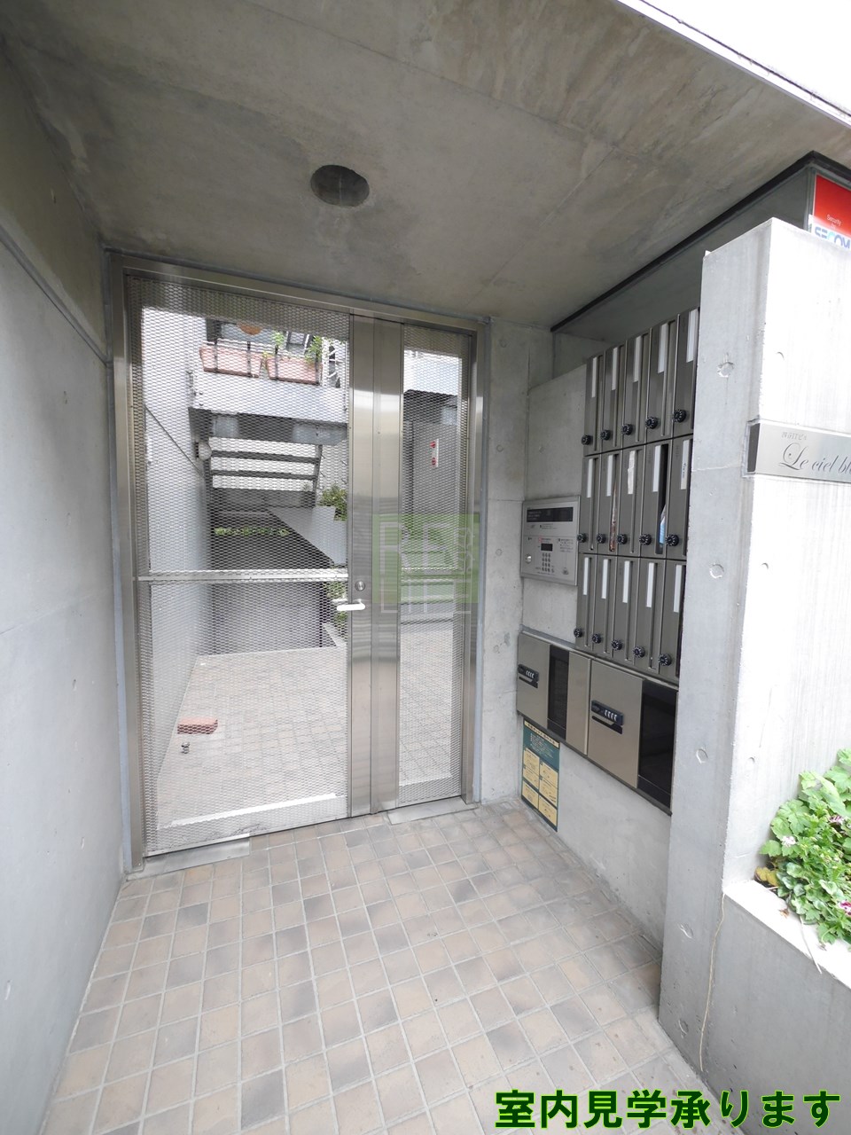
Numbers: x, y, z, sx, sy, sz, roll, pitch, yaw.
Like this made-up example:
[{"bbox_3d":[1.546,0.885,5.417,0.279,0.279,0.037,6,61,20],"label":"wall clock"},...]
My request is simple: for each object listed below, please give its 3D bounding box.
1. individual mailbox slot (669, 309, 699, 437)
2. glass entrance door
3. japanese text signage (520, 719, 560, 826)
[{"bbox_3d":[0.855,-0.589,1.404,0.120,0.373,0.103,-1,5,-22],"label":"individual mailbox slot"},{"bbox_3d":[-0.435,0.025,1.948,1.431,2.224,0.119,-1,5,-21],"label":"glass entrance door"},{"bbox_3d":[0.529,0.949,2.120,0.010,0.392,0.277,-1,5,-22],"label":"japanese text signage"}]

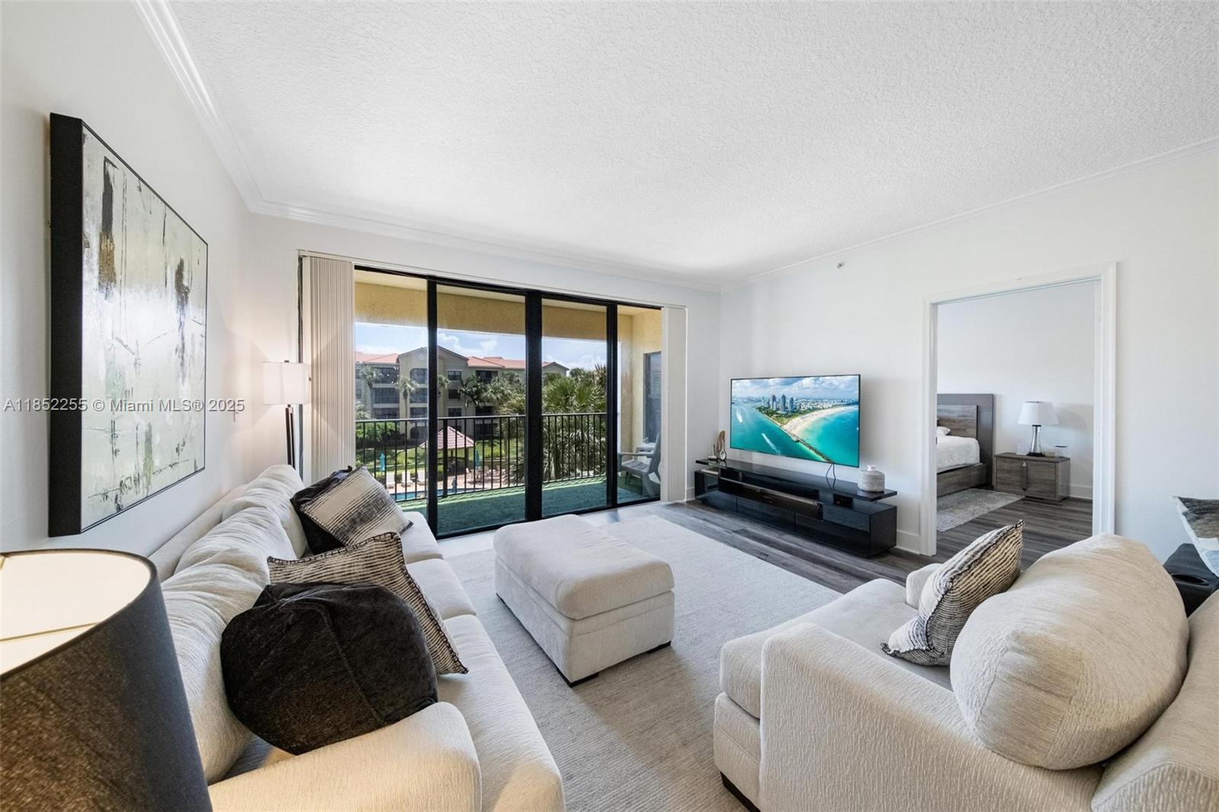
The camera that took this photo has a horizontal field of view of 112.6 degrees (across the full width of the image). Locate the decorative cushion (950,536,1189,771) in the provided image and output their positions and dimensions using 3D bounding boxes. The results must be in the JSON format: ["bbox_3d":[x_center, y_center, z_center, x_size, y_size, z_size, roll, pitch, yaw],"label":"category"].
[{"bbox_3d":[1.180,0.599,1.043,0.740,0.480,0.290,-1,18,-31],"label":"decorative cushion"}]

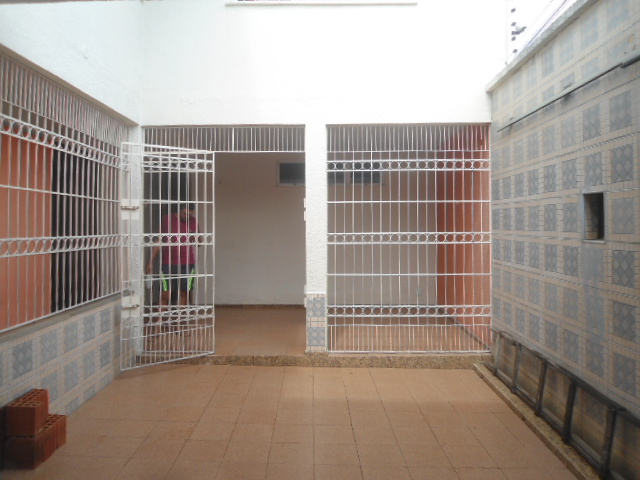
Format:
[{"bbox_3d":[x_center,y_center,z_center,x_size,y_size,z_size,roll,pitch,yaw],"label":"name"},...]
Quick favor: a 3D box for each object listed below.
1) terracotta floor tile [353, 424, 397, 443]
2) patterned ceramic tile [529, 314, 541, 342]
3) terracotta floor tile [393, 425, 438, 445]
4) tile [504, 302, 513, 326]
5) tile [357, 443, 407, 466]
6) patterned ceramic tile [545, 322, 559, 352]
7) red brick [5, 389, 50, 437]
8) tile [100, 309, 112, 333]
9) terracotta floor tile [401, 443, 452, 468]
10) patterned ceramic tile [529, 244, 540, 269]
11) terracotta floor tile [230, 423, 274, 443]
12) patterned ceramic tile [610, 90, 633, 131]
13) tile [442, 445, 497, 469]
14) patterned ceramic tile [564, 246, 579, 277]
[{"bbox_3d":[0.406,1.448,3.579,0.298,0.010,0.298,1,2,-1],"label":"terracotta floor tile"},{"bbox_3d":[1.857,0.756,4.138,0.012,0.207,0.210,-1,2,1],"label":"patterned ceramic tile"},{"bbox_3d":[0.710,1.461,3.571,0.300,0.012,0.300,2,2,-1],"label":"terracotta floor tile"},{"bbox_3d":[1.817,0.715,4.640,0.010,0.203,0.203,0,1,1],"label":"tile"},{"bbox_3d":[0.418,1.474,3.287,0.300,0.012,0.300,1,2,-1],"label":"tile"},{"bbox_3d":[1.920,0.790,3.976,0.010,0.218,0.218,0,2,1],"label":"patterned ceramic tile"},{"bbox_3d":[-1.824,1.103,3.053,0.175,0.195,0.285,0,2,0],"label":"red brick"},{"bbox_3d":[-2.062,0.787,4.643,0.010,0.213,0.213,0,2,0],"label":"tile"},{"bbox_3d":[0.713,1.472,3.266,0.298,0.010,0.298,2,2,-1],"label":"terracotta floor tile"},{"bbox_3d":[1.839,0.133,4.113,0.010,0.207,0.207,0,1,1],"label":"patterned ceramic tile"},{"bbox_3d":[-0.489,1.427,3.549,0.300,0.012,0.300,2,2,-1],"label":"terracotta floor tile"},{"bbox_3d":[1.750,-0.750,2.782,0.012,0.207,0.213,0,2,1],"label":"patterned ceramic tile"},{"bbox_3d":[1.020,1.482,3.281,0.300,0.010,0.300,0,2,-1],"label":"tile"},{"bbox_3d":[1.784,0.145,3.416,0.010,0.203,0.203,0,1,1],"label":"patterned ceramic tile"}]

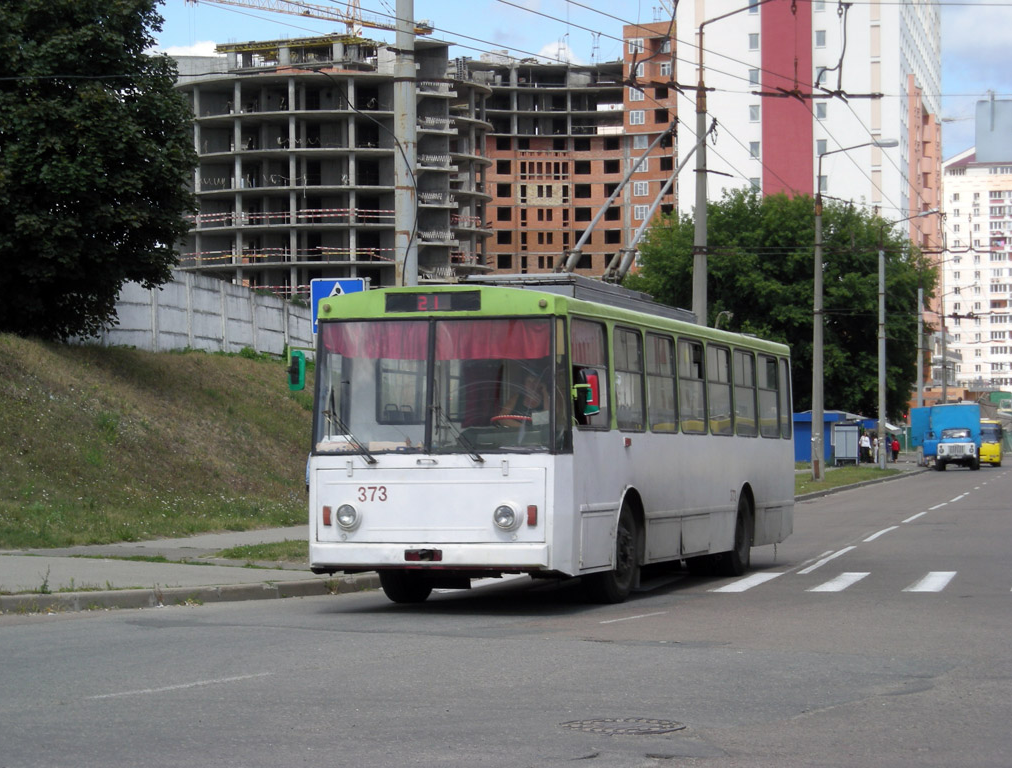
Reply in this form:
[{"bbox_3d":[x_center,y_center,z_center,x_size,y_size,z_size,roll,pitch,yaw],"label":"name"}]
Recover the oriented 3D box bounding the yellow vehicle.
[{"bbox_3d":[27.807,3.408,162.000,2.350,2.800,7.200,-1,-1,11],"label":"yellow vehicle"}]

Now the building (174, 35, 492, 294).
[{"bbox_3d":[-14.578,-14.240,235.000,28.000,31.000,21.000,0,-1,-5],"label":"building"}]

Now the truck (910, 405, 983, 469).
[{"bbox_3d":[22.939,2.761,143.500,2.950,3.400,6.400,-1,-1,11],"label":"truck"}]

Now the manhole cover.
[{"bbox_3d":[0.625,1.823,14.800,0.670,0.030,0.670,0,-1,0],"label":"manhole cover"}]

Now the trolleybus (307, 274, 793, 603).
[{"bbox_3d":[0.930,0.630,30.250,2.500,3.200,11.200,-1,-2,16],"label":"trolleybus"}]

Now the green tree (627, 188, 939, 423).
[{"bbox_3d":[17.401,-3.807,175.000,19.000,16.500,16.500,-1,-1,6],"label":"green tree"}]

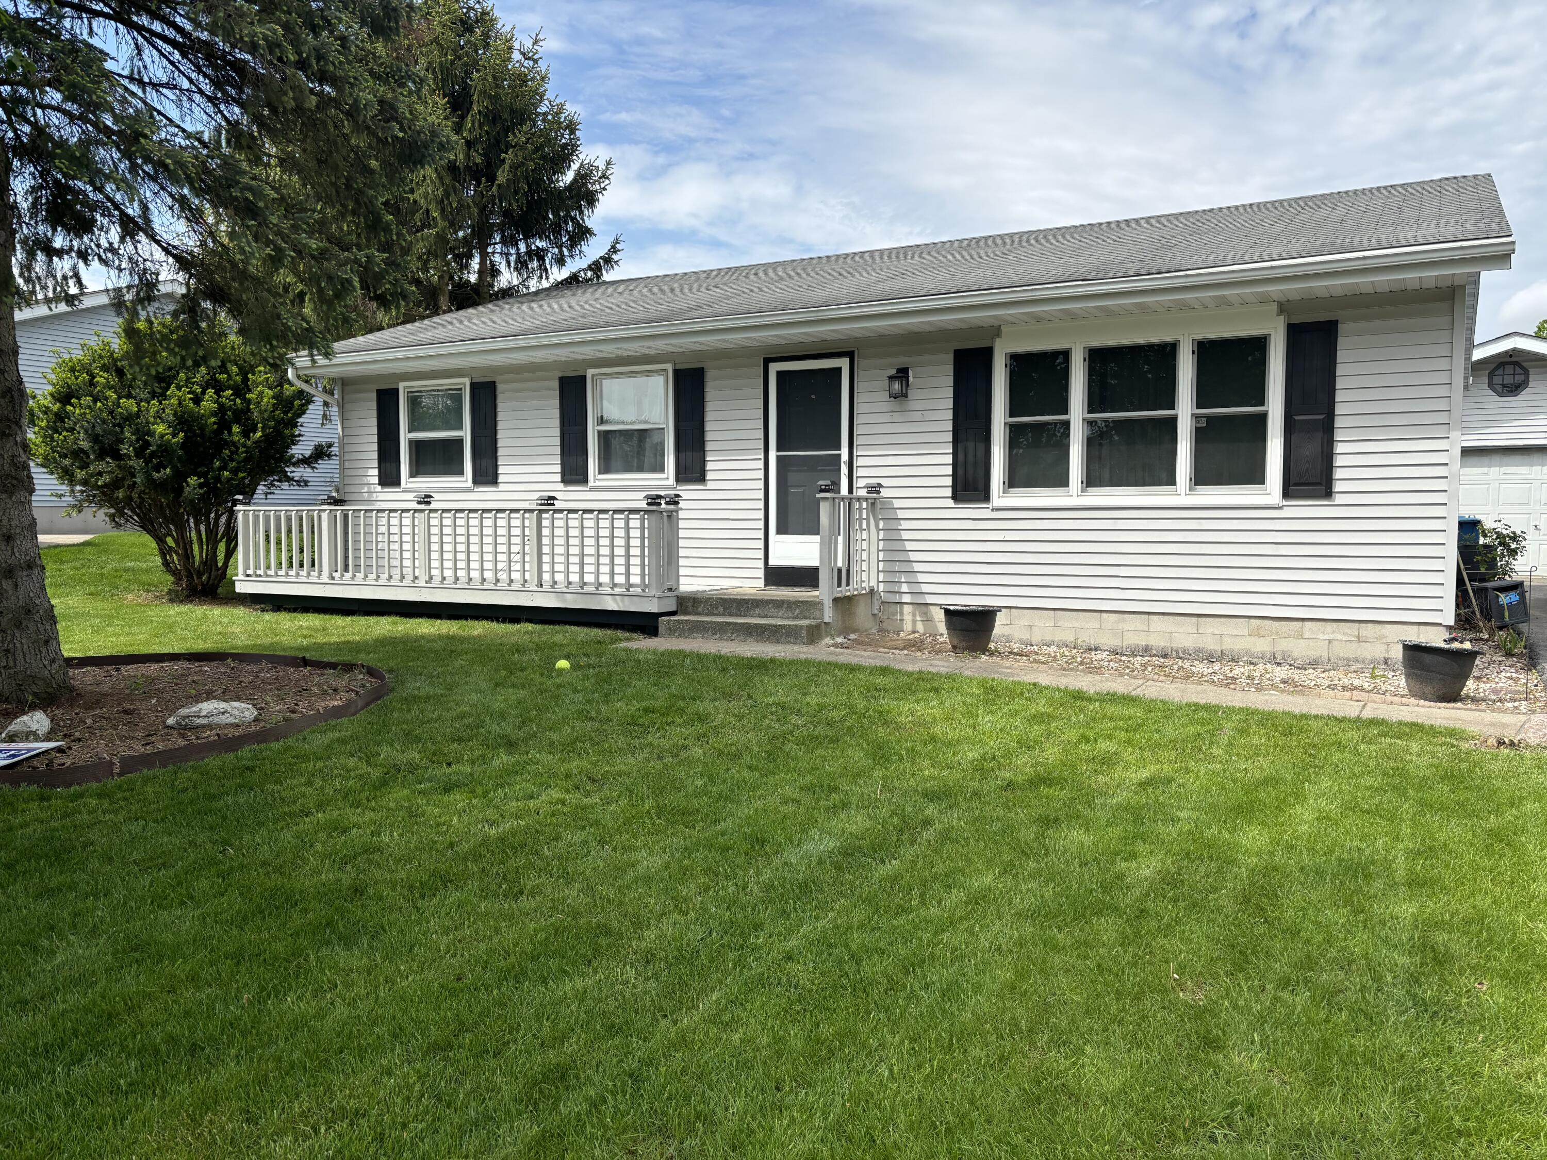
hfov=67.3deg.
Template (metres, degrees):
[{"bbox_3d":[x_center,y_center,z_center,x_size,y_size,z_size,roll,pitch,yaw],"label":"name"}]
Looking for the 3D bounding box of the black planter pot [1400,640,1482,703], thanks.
[{"bbox_3d":[4.547,0.639,7.926,0.515,0.360,0.515,7,6,30],"label":"black planter pot"}]

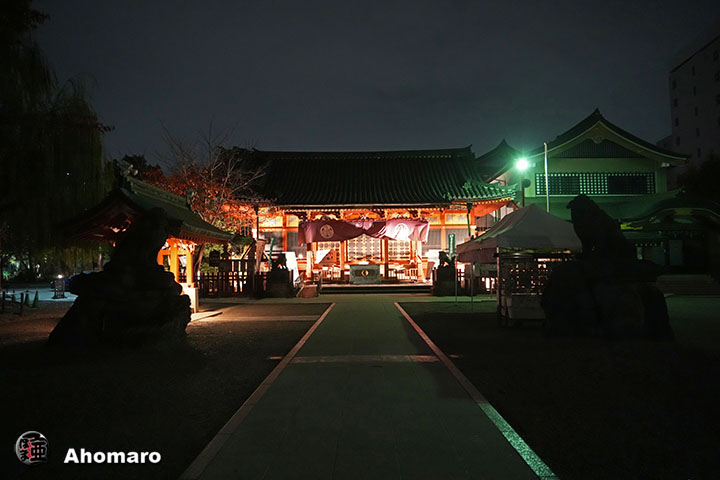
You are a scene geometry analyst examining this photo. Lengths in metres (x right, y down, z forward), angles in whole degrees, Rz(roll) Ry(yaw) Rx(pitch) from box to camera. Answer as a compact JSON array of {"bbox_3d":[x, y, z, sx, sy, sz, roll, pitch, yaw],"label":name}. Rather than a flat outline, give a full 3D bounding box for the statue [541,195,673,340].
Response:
[{"bbox_3d":[5.573,0.629,11.136,2.700,3.180,1.900,0,-3,0],"label":"statue"}]

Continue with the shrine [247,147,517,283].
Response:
[{"bbox_3d":[0.369,-1.561,33.943,18.200,10.200,11.200,0,-3,0],"label":"shrine"}]

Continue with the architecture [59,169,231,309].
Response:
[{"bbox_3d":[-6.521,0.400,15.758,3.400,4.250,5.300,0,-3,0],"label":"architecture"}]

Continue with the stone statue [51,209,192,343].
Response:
[{"bbox_3d":[-5.289,0.785,10.917,2.700,2.920,1.900,0,-3,0],"label":"stone statue"}]

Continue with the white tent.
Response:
[{"bbox_3d":[5.386,0.767,16.339,3.100,3.500,6.000,0,-3,0],"label":"white tent"}]

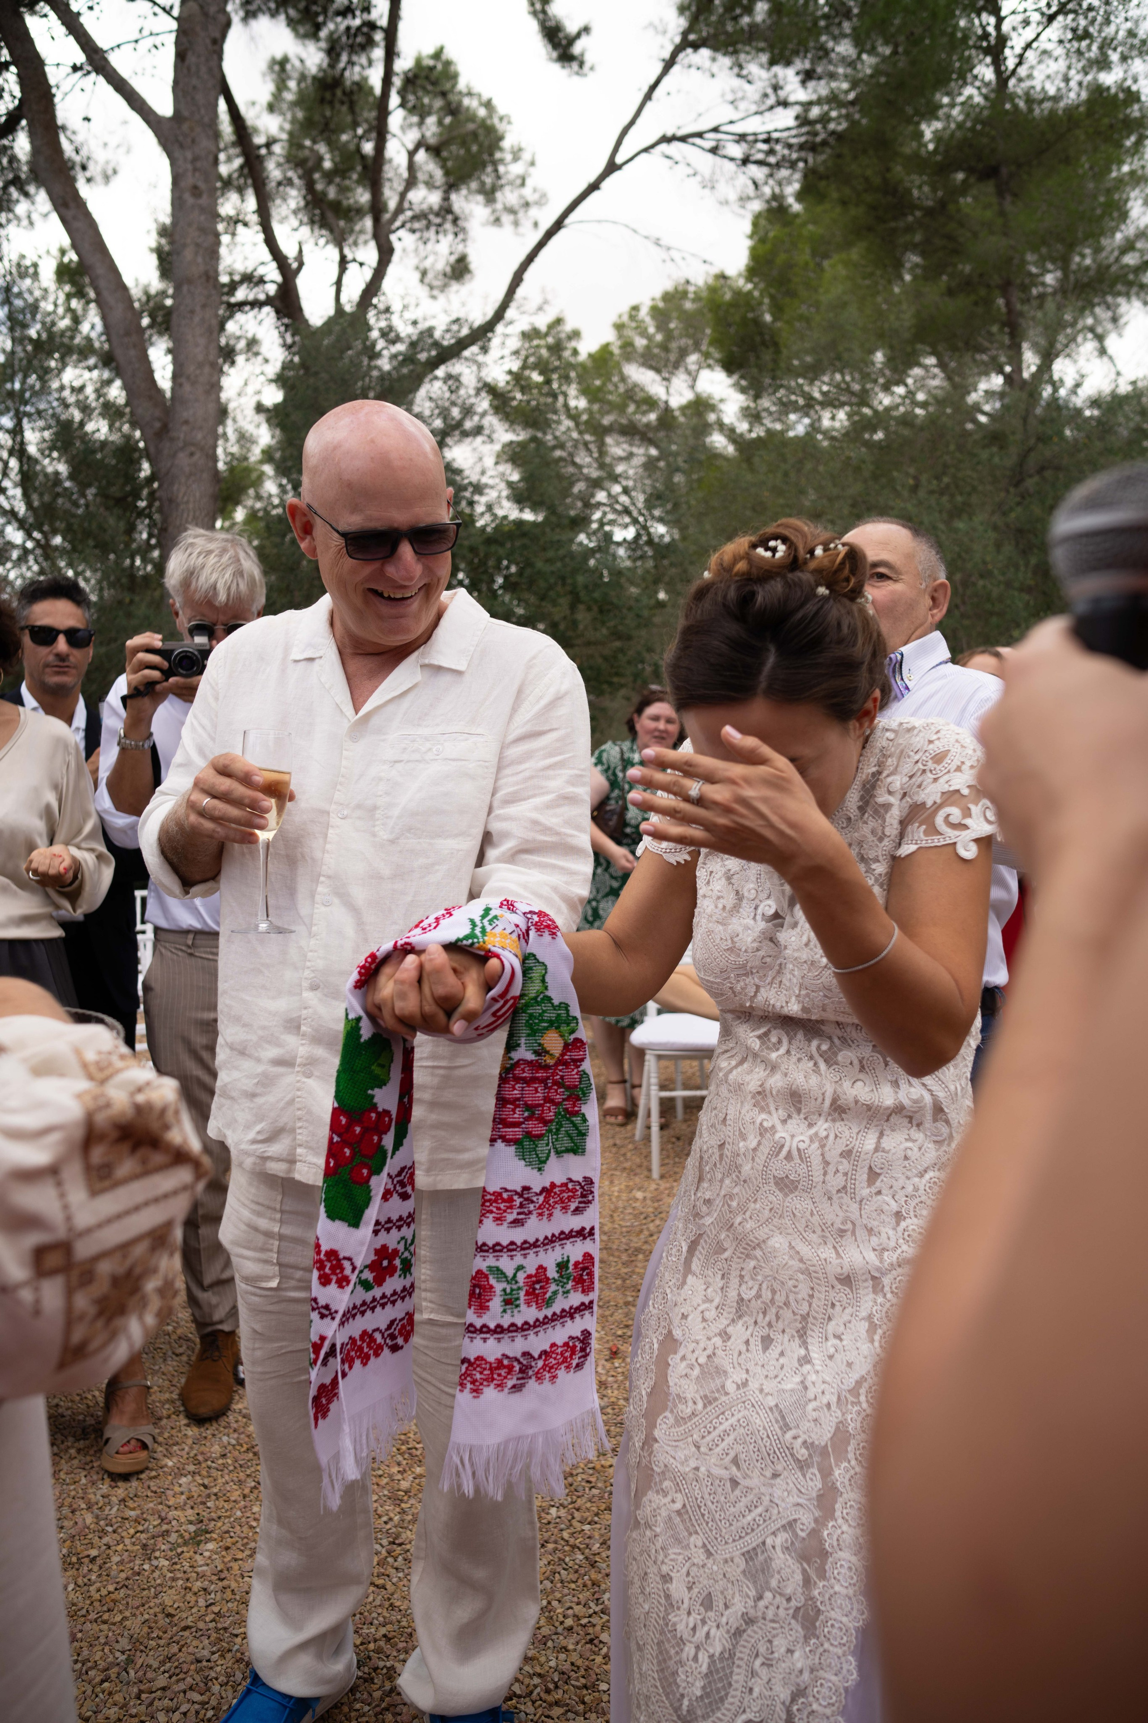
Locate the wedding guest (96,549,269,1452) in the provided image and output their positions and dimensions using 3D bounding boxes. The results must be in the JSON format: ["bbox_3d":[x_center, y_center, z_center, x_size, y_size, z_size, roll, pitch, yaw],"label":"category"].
[{"bbox_3d":[-0.701,0.237,2.317,0.530,1.760,0.450,-1,3,-9],"label":"wedding guest"}]

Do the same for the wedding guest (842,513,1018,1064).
[{"bbox_3d":[0.542,0.291,1.910,0.350,1.700,0.490,-3,5,-43],"label":"wedding guest"}]

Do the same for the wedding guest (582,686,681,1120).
[{"bbox_3d":[0.251,0.158,4.467,0.520,1.670,0.360,-1,3,-9],"label":"wedding guest"}]

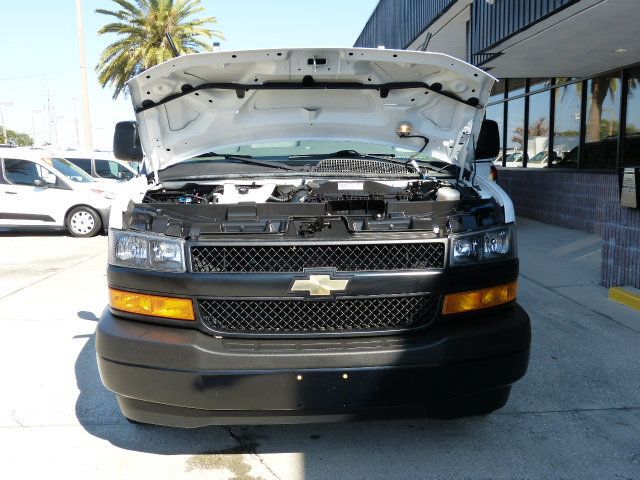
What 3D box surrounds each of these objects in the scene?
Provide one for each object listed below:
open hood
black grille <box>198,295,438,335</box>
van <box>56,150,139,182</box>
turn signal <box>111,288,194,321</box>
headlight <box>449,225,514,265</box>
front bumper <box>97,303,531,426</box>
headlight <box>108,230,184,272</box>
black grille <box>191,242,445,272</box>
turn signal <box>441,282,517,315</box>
[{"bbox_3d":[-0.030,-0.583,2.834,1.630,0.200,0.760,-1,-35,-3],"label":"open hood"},{"bbox_3d":[0.002,0.283,2.436,0.970,0.160,0.090,-1,8,-3],"label":"black grille"},{"bbox_3d":[-5.700,-1.540,16.700,4.600,1.830,1.850,0,8,6],"label":"van"},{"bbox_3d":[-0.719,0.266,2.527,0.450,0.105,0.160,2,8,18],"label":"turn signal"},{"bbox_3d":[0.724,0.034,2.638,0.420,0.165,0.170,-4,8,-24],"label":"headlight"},{"bbox_3d":[-0.002,0.520,2.589,1.920,0.440,0.440,-1,8,-3],"label":"front bumper"},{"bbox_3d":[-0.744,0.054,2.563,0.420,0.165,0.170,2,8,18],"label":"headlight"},{"bbox_3d":[-0.002,0.068,2.447,1.040,0.120,0.090,-1,8,-3],"label":"black grille"},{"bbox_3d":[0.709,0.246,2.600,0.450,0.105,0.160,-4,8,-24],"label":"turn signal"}]

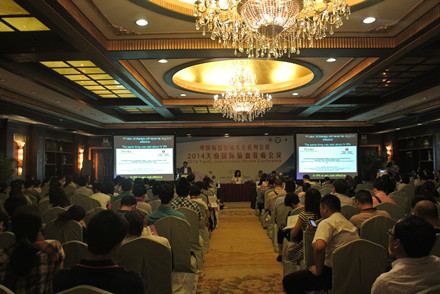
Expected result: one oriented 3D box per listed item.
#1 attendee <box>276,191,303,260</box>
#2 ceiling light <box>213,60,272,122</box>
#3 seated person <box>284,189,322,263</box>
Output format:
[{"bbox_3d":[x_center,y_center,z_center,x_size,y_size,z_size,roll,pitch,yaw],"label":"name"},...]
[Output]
[{"bbox_3d":[1.090,1.252,5.120,0.460,1.130,0.720,0,-3,1],"label":"attendee"},{"bbox_3d":[0.527,-1.266,7.400,1.330,1.430,1.330,0,-3,1],"label":"ceiling light"},{"bbox_3d":[1.070,1.134,4.120,0.480,1.260,0.750,0,-3,-9],"label":"seated person"}]

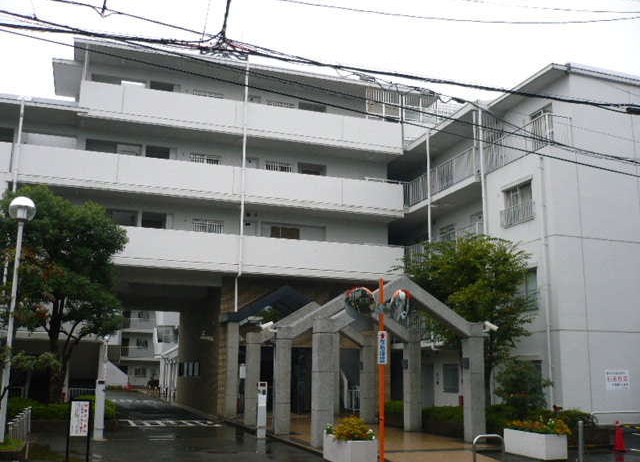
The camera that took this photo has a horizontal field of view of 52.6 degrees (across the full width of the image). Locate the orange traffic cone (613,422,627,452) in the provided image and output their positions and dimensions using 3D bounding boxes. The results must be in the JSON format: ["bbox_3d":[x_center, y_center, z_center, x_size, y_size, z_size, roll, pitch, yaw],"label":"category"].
[{"bbox_3d":[6.655,4.590,14.467,0.340,0.660,0.340,-5,-13,23],"label":"orange traffic cone"}]

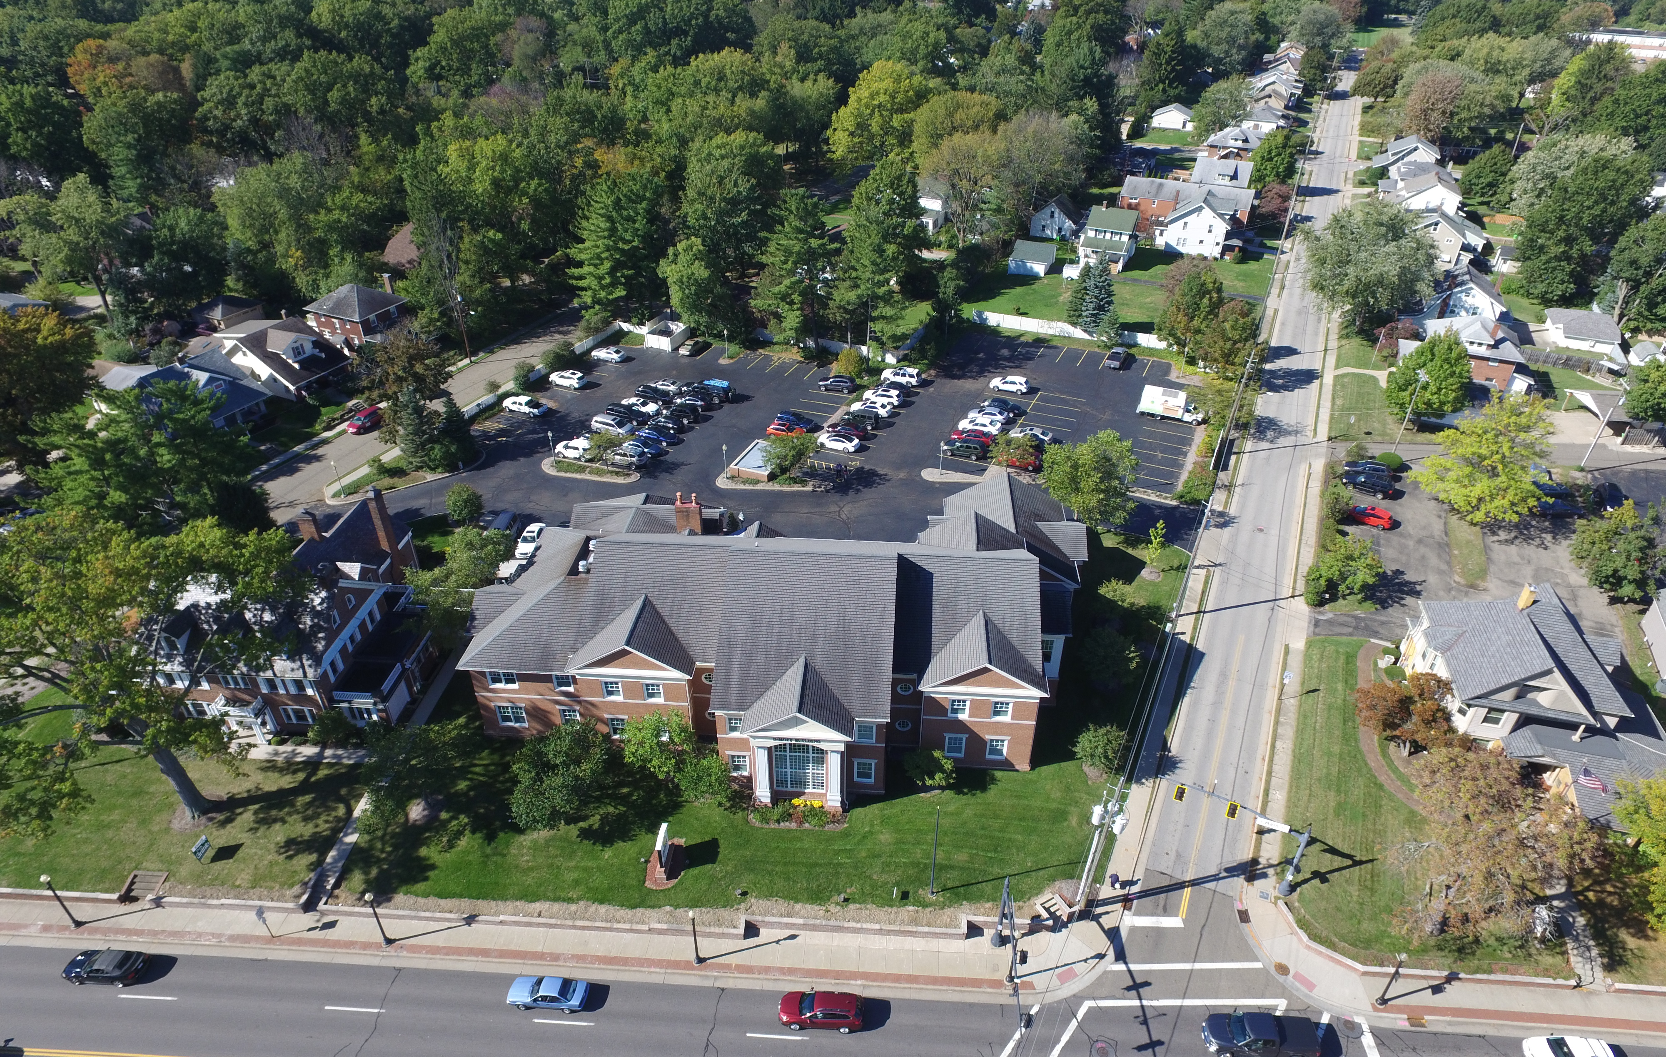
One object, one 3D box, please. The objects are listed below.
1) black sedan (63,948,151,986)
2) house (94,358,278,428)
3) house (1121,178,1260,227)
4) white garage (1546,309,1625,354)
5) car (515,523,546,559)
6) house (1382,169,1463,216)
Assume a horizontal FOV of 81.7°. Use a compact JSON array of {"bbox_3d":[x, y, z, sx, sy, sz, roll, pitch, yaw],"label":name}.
[{"bbox_3d":[-42.364,25.570,56.217,4.500,1.400,1.780,2,34,3],"label":"black sedan"},{"bbox_3d":[-71.088,-15.025,103.546,19.200,7.200,9.300,15,36,21],"label":"house"},{"bbox_3d":[66.988,-61.132,182.535,22.870,8.303,12.032,15,36,21],"label":"house"},{"bbox_3d":[105.470,-28.319,135.322,7.700,4.300,8.100,15,36,22],"label":"white garage"},{"bbox_3d":[-27.544,1.123,87.884,1.830,1.450,4.800,0,34,0],"label":"car"},{"bbox_3d":[99.500,-55.738,162.634,11.152,7.400,7.767,15,36,21],"label":"house"}]

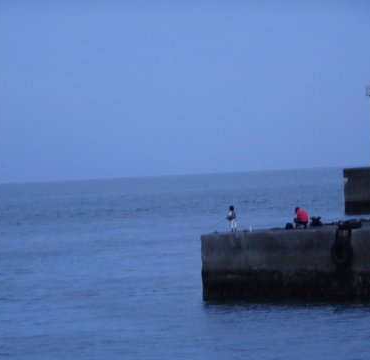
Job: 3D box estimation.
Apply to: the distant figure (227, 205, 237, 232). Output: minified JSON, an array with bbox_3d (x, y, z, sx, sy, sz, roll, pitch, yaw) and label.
[{"bbox_3d":[2.198,1.808,125.000,0.410,1.250,0.380,-3,0,-13],"label":"distant figure"}]

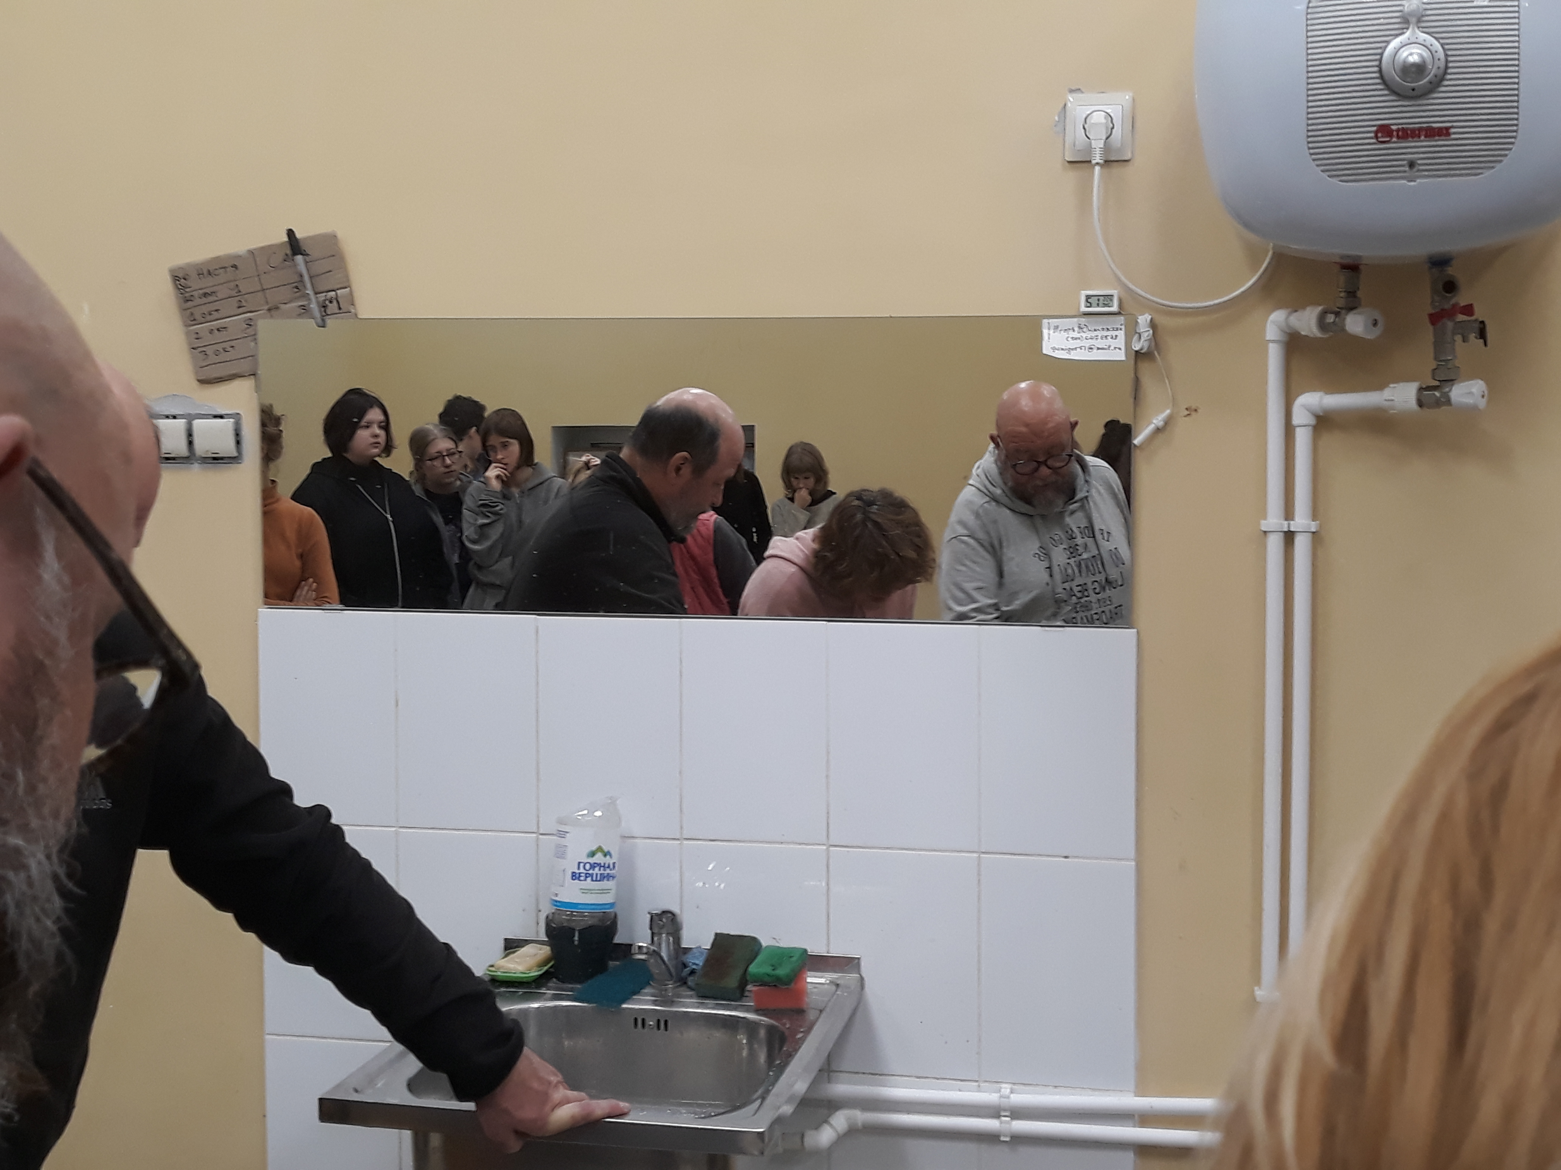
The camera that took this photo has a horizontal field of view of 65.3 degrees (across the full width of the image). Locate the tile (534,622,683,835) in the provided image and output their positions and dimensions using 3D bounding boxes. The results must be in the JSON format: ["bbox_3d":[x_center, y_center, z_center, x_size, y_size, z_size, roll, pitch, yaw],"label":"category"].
[{"bbox_3d":[-0.233,0.194,1.652,0.198,0.298,0.009,1,2,7],"label":"tile"}]

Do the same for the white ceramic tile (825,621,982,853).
[{"bbox_3d":[0.163,0.203,1.617,0.200,0.300,0.009,1,2,8],"label":"white ceramic tile"}]

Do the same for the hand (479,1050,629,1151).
[{"bbox_3d":[-0.236,0.537,1.265,0.160,0.100,0.100,1,2,8],"label":"hand"}]

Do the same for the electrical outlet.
[{"bbox_3d":[0.406,-0.582,1.552,0.082,0.084,0.018,1,2,8],"label":"electrical outlet"}]

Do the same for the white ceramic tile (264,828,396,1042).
[{"bbox_3d":[-0.633,0.487,1.713,0.198,0.298,0.009,1,2,7],"label":"white ceramic tile"}]

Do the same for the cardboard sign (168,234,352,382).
[{"bbox_3d":[-0.726,-0.392,1.718,0.262,0.170,0.006,-12,0,8],"label":"cardboard sign"}]

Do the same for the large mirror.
[{"bbox_3d":[-0.141,-0.155,1.641,1.200,0.400,0.008,1,2,8],"label":"large mirror"}]

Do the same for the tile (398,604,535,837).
[{"bbox_3d":[-0.436,0.193,1.698,0.200,0.300,0.009,1,2,8],"label":"tile"}]

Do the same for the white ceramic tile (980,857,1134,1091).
[{"bbox_3d":[0.363,0.509,1.599,0.200,0.300,0.009,1,2,8],"label":"white ceramic tile"}]

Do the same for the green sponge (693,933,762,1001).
[{"bbox_3d":[-0.067,0.486,1.557,0.060,0.028,0.088,1,30,15],"label":"green sponge"}]

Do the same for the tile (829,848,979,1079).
[{"bbox_3d":[0.161,0.500,1.613,0.198,0.298,0.009,1,2,7],"label":"tile"}]

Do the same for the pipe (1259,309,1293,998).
[{"bbox_3d":[0.619,0.107,1.529,0.025,0.900,0.025,0,2,8],"label":"pipe"}]

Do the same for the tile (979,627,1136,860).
[{"bbox_3d":[0.362,0.203,1.577,0.198,0.298,0.009,1,2,7],"label":"tile"}]

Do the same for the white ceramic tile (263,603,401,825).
[{"bbox_3d":[-0.630,0.188,1.703,0.198,0.298,0.009,1,2,7],"label":"white ceramic tile"}]

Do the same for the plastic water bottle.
[{"bbox_3d":[-0.261,0.399,1.610,0.093,0.233,0.093,3,2,0],"label":"plastic water bottle"}]

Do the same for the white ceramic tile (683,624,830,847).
[{"bbox_3d":[-0.035,0.199,1.643,0.200,0.300,0.009,1,2,8],"label":"white ceramic tile"}]

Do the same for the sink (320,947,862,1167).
[{"bbox_3d":[-0.193,0.588,1.434,0.488,0.182,0.440,1,2,12],"label":"sink"}]

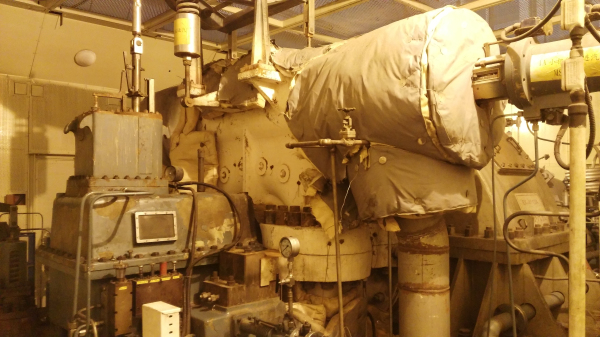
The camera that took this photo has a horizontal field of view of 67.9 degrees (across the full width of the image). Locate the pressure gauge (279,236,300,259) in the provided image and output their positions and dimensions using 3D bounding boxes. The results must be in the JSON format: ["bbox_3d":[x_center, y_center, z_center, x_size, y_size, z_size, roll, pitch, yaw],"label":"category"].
[{"bbox_3d":[-0.050,0.373,2.100,0.048,0.100,0.100,1,-2,-40],"label":"pressure gauge"}]

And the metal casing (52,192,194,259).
[{"bbox_3d":[-1.198,0.352,2.940,0.600,0.370,0.770,2,-2,-44],"label":"metal casing"}]

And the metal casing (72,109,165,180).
[{"bbox_3d":[-1.155,-0.126,2.849,0.425,0.400,0.320,2,-2,-44],"label":"metal casing"}]

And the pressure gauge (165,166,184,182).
[{"bbox_3d":[-0.798,0.038,2.830,0.100,0.100,0.060,-1,-2,33],"label":"pressure gauge"}]

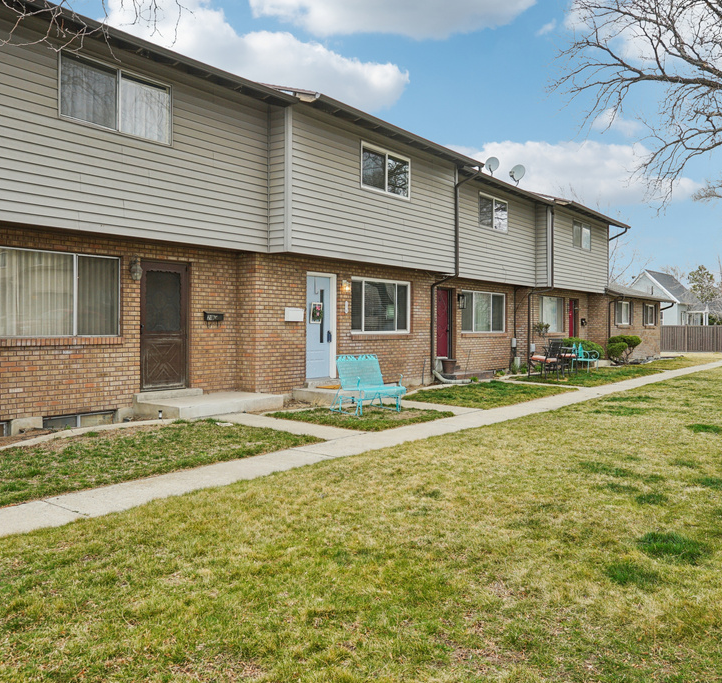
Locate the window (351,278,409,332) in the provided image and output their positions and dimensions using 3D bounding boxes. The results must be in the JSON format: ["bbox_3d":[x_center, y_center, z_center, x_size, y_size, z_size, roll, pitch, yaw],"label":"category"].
[{"bbox_3d":[0.467,-0.762,15.859,0.120,1.200,2.440,1,2,36],"label":"window"}]

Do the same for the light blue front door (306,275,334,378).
[{"bbox_3d":[-0.839,-0.282,13.882,0.070,1.994,0.911,1,1,36],"label":"light blue front door"}]

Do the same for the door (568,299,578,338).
[{"bbox_3d":[7.687,-0.495,25.981,0.100,2.050,0.950,1,2,36],"label":"door"}]

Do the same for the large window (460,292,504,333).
[{"bbox_3d":[3.635,-0.854,20.984,0.120,1.200,3.020,1,2,36],"label":"large window"}]

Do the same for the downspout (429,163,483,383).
[{"bbox_3d":[2.220,-1.562,16.645,1.336,5.009,0.140,1,1,36],"label":"downspout"}]

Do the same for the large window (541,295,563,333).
[{"bbox_3d":[6.372,-0.891,23.869,0.100,1.174,2.226,1,1,36],"label":"large window"}]

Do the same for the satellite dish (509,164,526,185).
[{"bbox_3d":[4.819,-5.127,21.900,0.500,0.650,0.520,-1,2,-41],"label":"satellite dish"}]

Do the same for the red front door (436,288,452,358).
[{"bbox_3d":[2.156,-0.395,18.907,0.070,1.953,0.901,1,1,36],"label":"red front door"}]

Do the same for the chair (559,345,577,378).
[{"bbox_3d":[5.661,0.498,19.937,0.587,0.951,0.607,-1,2,-42],"label":"chair"}]

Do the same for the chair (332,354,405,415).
[{"bbox_3d":[0.096,0.684,11.433,0.931,0.880,0.870,-1,1,-34],"label":"chair"}]

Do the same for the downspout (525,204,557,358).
[{"bbox_3d":[5.613,-1.748,22.312,0.720,5.050,0.360,1,2,36],"label":"downspout"}]

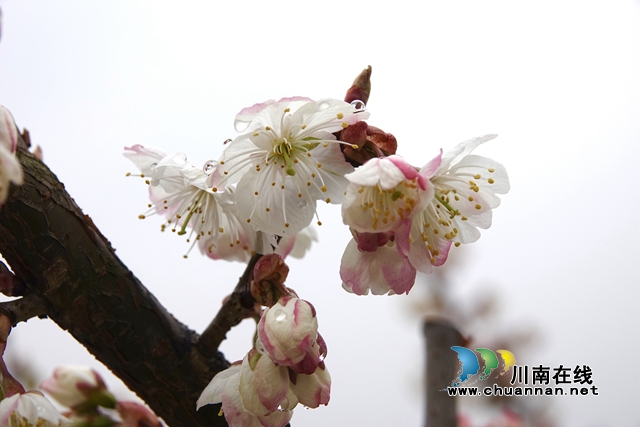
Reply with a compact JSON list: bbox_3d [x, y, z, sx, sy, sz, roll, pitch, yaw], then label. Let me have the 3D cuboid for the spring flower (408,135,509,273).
[{"bbox_3d":[0.031,-0.002,0.320,0.030,0.031,0.020,13,13,-45],"label":"spring flower"}]

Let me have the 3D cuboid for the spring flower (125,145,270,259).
[{"bbox_3d":[-0.028,-0.003,0.332,0.032,0.029,0.020,-10,28,38],"label":"spring flower"}]

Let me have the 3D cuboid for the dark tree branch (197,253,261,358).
[{"bbox_3d":[-0.021,0.021,0.330,0.006,0.025,0.006,28,-6,0],"label":"dark tree branch"}]

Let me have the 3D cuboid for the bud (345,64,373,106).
[{"bbox_3d":[0.009,-0.029,0.333,0.006,0.011,0.006,19,-3,0],"label":"bud"}]

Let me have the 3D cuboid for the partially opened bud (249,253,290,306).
[{"bbox_3d":[-0.011,0.015,0.325,0.008,0.011,0.008,6,-6,0],"label":"partially opened bud"}]

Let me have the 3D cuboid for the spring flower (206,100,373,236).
[{"bbox_3d":[-0.007,-0.011,0.320,0.035,0.030,0.018,0,16,-2],"label":"spring flower"}]

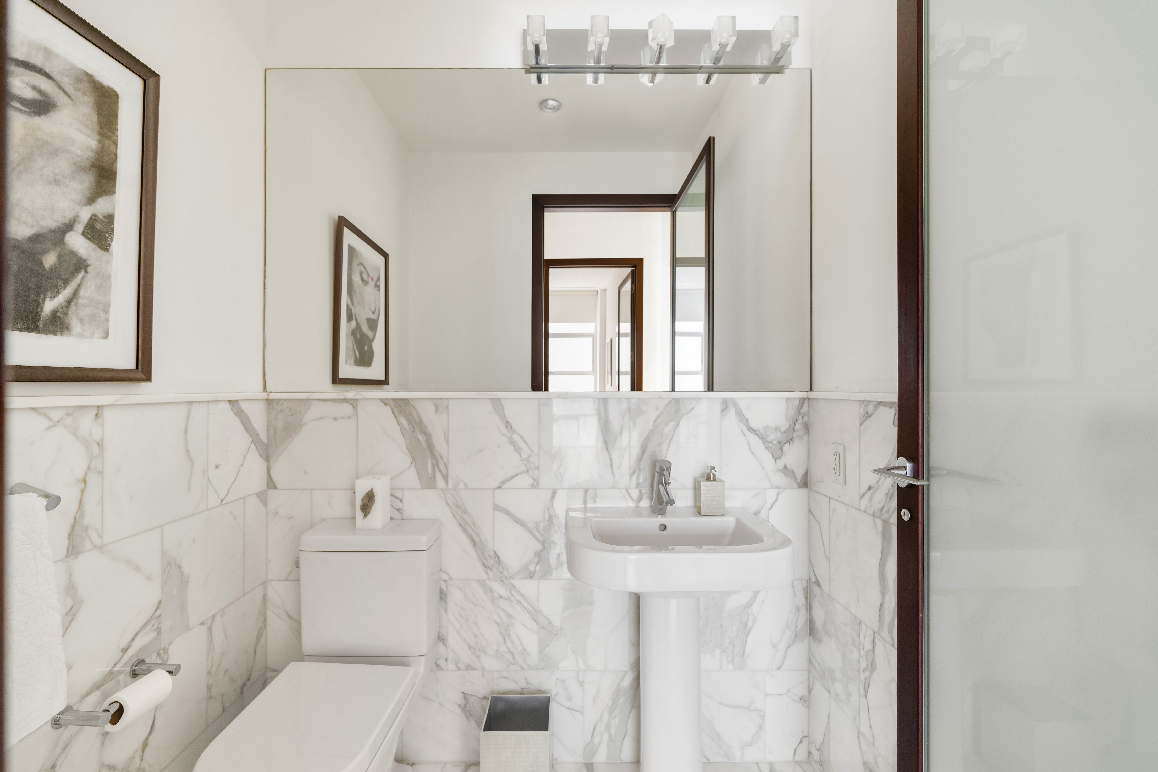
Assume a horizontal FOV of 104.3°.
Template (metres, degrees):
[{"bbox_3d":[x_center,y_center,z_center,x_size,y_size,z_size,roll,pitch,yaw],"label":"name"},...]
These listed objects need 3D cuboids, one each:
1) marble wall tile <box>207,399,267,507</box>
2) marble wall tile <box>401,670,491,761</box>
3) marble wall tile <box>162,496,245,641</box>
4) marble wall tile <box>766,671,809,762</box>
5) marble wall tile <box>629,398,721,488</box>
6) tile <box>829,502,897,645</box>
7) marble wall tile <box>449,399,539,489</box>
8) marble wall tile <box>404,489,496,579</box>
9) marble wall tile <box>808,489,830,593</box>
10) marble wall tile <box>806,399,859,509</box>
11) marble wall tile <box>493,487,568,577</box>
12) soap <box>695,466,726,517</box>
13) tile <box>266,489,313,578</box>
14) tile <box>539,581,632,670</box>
[{"bbox_3d":[-1.049,0.196,1.387,0.012,0.304,0.251,0,0,-2],"label":"marble wall tile"},{"bbox_3d":[-0.441,1.110,1.518,0.304,0.304,0.010,0,0,0],"label":"marble wall tile"},{"bbox_3d":[-1.046,0.500,1.261,0.012,0.304,0.286,0,0,-2],"label":"marble wall tile"},{"bbox_3d":[0.699,1.110,1.518,0.143,0.304,0.010,0,0,0],"label":"marble wall tile"},{"bbox_3d":[0.324,0.194,1.520,0.305,0.304,0.015,0,0,0],"label":"marble wall tile"},{"bbox_3d":[0.787,0.498,1.246,0.015,0.304,0.290,0,0,-2],"label":"tile"},{"bbox_3d":[-0.285,0.195,1.520,0.305,0.304,0.015,0,0,0],"label":"marble wall tile"},{"bbox_3d":[-0.437,0.500,1.520,0.305,0.304,0.015,0,0,0],"label":"marble wall tile"},{"bbox_3d":[0.780,0.500,1.449,0.012,0.304,0.121,0,0,2],"label":"marble wall tile"},{"bbox_3d":[0.782,0.195,1.379,0.015,0.304,0.263,0,0,-2],"label":"marble wall tile"},{"bbox_3d":[-0.135,0.500,1.518,0.305,0.304,0.012,0,0,0],"label":"marble wall tile"},{"bbox_3d":[0.425,0.333,1.447,0.075,0.151,0.055,0,0,-3],"label":"soap"},{"bbox_3d":[-0.973,0.500,1.518,0.152,0.305,0.010,0,0,0],"label":"tile"},{"bbox_3d":[0.018,0.804,1.518,0.304,0.304,0.012,0,0,0],"label":"tile"}]

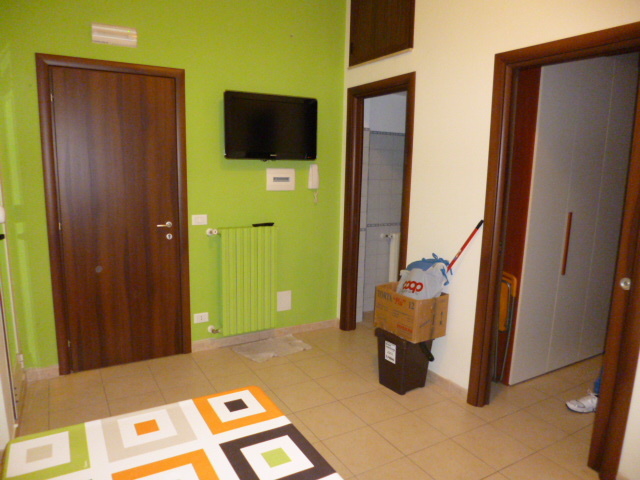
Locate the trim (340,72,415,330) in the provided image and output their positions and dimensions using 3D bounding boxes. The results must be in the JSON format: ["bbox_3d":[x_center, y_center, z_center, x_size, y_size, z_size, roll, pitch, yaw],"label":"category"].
[{"bbox_3d":[0.497,-0.175,3.736,0.140,2.220,0.860,-4,10,-31],"label":"trim"}]

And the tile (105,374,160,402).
[{"bbox_3d":[-1.291,1.021,3.053,0.328,0.010,0.328,-4,10,-31],"label":"tile"}]

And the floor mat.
[{"bbox_3d":[-0.390,0.920,3.790,0.560,0.010,0.350,-5,11,-37],"label":"floor mat"}]

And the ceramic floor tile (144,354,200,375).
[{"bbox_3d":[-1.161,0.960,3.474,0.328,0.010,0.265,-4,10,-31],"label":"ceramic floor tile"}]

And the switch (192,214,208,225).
[{"bbox_3d":[-0.954,-0.158,3.534,0.120,0.080,0.010,-4,10,-31],"label":"switch"}]

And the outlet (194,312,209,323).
[{"bbox_3d":[-0.979,0.643,3.665,0.120,0.080,0.010,-4,10,-31],"label":"outlet"}]

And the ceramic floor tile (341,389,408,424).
[{"bbox_3d":[0.352,1.083,2.876,0.331,0.010,0.328,-4,10,-31],"label":"ceramic floor tile"}]

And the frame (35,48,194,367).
[{"bbox_3d":[-1.454,-0.147,3.280,0.935,2.215,0.080,-4,10,-31],"label":"frame"}]

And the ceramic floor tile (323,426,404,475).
[{"bbox_3d":[0.235,1.151,2.440,0.328,0.010,0.328,-4,10,-31],"label":"ceramic floor tile"}]

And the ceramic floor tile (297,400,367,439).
[{"bbox_3d":[0.068,1.102,2.707,0.331,0.010,0.328,-4,10,-31],"label":"ceramic floor tile"}]

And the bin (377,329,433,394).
[{"bbox_3d":[0.595,0.836,3.138,0.310,0.410,0.285,-5,11,-35],"label":"bin"}]

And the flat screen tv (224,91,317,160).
[{"bbox_3d":[-0.401,-0.914,3.643,0.800,0.505,0.090,-3,10,-29],"label":"flat screen tv"}]

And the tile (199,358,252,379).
[{"bbox_3d":[-0.724,0.983,3.389,0.328,0.010,0.328,-4,10,-31],"label":"tile"}]

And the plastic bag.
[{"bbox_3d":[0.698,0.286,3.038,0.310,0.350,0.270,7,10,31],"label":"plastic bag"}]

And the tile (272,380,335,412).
[{"bbox_3d":[-0.099,1.056,2.984,0.331,0.010,0.328,-4,10,-31],"label":"tile"}]

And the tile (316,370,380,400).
[{"bbox_3d":[0.186,1.036,3.152,0.331,0.010,0.328,-4,10,-31],"label":"tile"}]

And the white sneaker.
[{"bbox_3d":[1.780,1.055,2.914,0.290,0.110,0.105,0,9,-7],"label":"white sneaker"}]

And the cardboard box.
[{"bbox_3d":[0.632,0.497,3.103,0.298,0.294,0.388,-5,11,-34],"label":"cardboard box"}]

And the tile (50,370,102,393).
[{"bbox_3d":[-1.736,0.994,3.140,0.331,0.010,0.328,-4,10,-31],"label":"tile"}]

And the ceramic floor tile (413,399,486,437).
[{"bbox_3d":[0.804,1.110,2.768,0.331,0.010,0.328,-4,10,-31],"label":"ceramic floor tile"}]

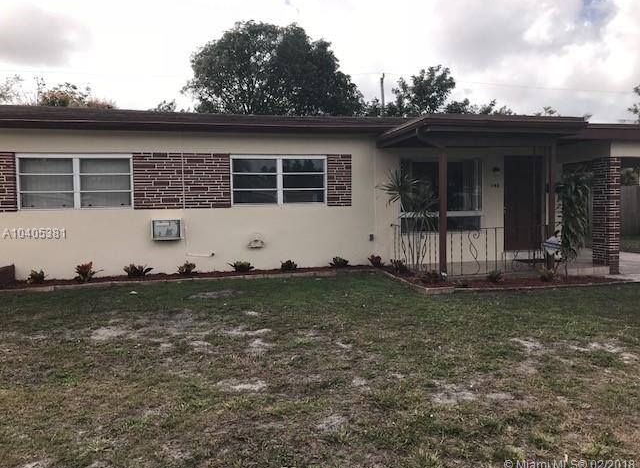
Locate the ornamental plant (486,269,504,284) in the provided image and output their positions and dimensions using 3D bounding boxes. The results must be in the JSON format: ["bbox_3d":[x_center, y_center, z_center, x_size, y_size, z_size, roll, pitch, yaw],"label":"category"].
[{"bbox_3d":[2.890,0.700,8.526,0.288,0.219,0.274,-2,3,-14],"label":"ornamental plant"}]

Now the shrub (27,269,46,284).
[{"bbox_3d":[-4.765,0.716,8.718,0.311,0.240,0.296,-2,3,-14],"label":"shrub"}]

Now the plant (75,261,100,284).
[{"bbox_3d":[-4.010,0.660,8.929,0.414,0.320,0.393,-2,3,-14],"label":"plant"}]

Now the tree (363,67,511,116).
[{"bbox_3d":[6.301,-4.473,27.229,7.614,8.331,6.500,-2,3,-14],"label":"tree"}]

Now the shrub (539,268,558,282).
[{"bbox_3d":[3.839,0.699,8.717,0.303,0.224,0.288,-2,3,-14],"label":"shrub"}]

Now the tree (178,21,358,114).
[{"bbox_3d":[-2.211,-5.142,25.279,8.692,10.160,8.300,-2,3,-14],"label":"tree"}]

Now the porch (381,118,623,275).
[{"bbox_3d":[3.329,-0.653,9.965,3.850,2.780,2.200,-2,3,-14],"label":"porch"}]

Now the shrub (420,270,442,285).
[{"bbox_3d":[1.787,0.697,8.296,0.337,0.198,0.320,-1,3,0],"label":"shrub"}]

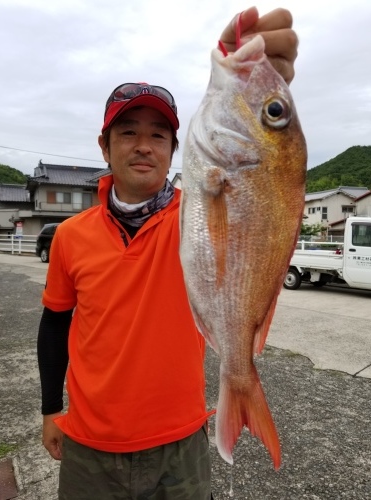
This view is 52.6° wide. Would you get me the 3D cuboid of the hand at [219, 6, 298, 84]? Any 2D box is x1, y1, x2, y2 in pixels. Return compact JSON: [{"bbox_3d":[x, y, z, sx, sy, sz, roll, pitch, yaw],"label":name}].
[{"bbox_3d":[0.089,-0.246,0.460,0.098,0.100,0.105,0,3,3],"label":"hand"}]

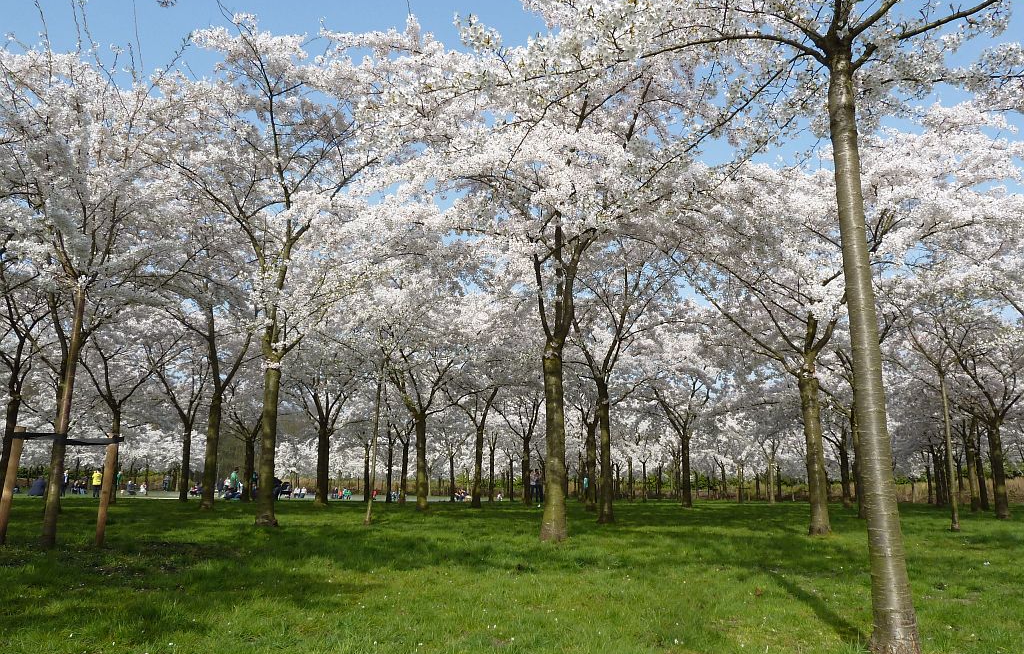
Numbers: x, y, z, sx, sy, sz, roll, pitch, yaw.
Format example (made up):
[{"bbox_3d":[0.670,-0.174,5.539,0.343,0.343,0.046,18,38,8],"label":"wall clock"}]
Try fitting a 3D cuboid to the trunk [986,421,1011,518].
[{"bbox_3d":[14.006,4.112,21.315,0.370,2.760,0.370,-7,-14,32],"label":"trunk"}]

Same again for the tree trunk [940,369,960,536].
[{"bbox_3d":[9.875,2.781,16.707,0.161,3.527,0.161,-7,-13,29],"label":"tree trunk"}]

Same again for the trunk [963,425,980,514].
[{"bbox_3d":[16.760,5.137,26.887,0.342,3.092,0.342,-7,-14,31],"label":"trunk"}]

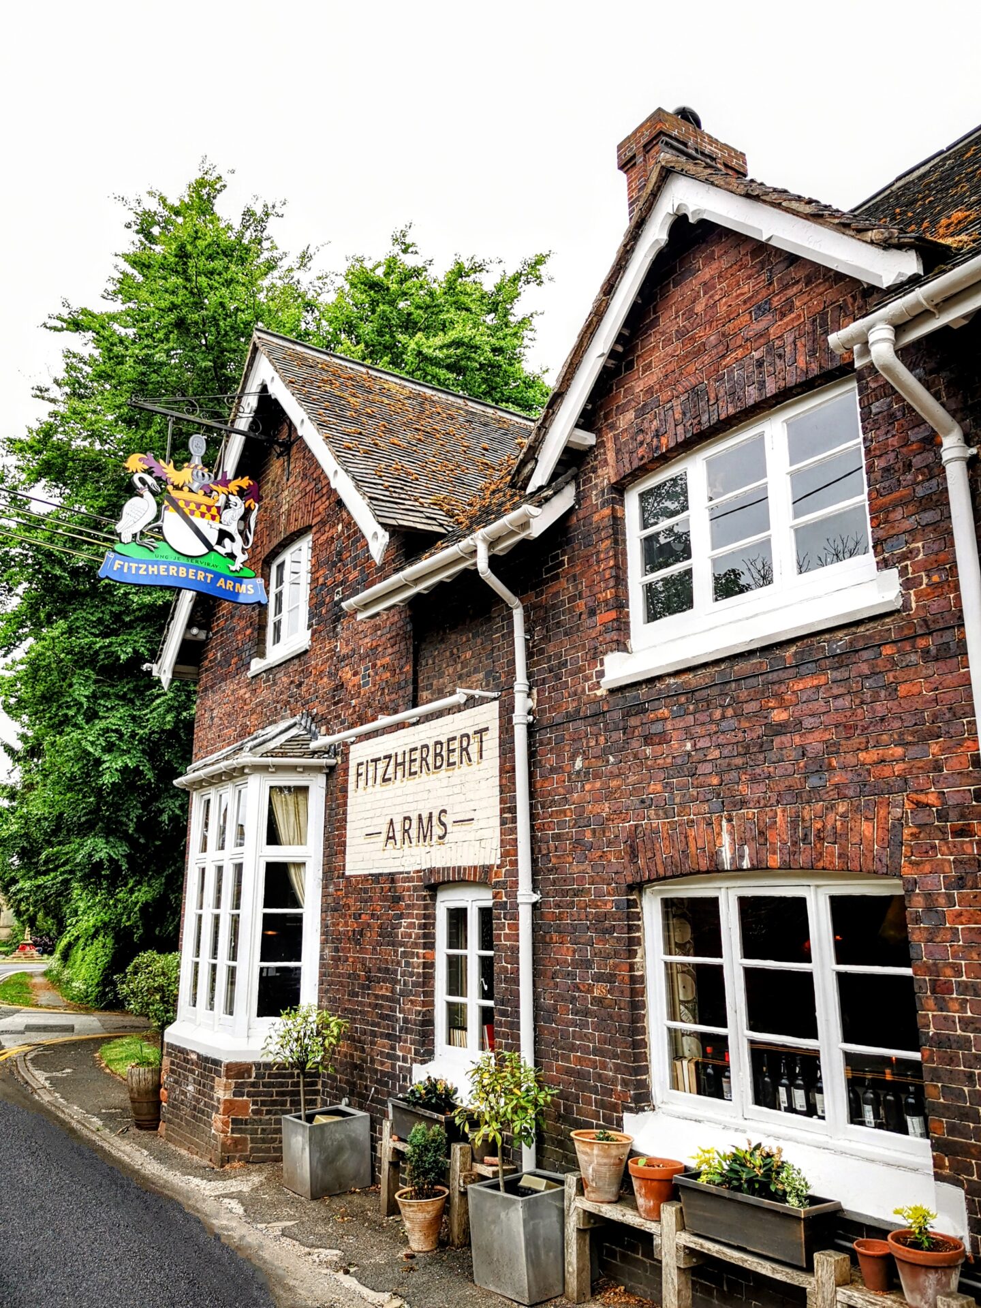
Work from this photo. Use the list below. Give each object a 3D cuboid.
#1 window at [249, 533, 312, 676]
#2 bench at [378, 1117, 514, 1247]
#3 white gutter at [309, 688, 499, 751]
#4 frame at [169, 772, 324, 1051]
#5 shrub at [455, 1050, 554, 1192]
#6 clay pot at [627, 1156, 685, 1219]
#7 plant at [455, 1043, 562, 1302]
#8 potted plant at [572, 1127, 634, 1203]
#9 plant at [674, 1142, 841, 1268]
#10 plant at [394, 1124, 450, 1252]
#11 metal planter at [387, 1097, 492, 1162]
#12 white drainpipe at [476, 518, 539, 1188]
[{"bbox_3d":[-2.072,-0.543,10.498,0.218,1.366,1.505,10,-17,-34],"label":"window"},{"bbox_3d":[-0.267,3.320,6.437,0.360,0.570,1.340,9,-17,-34],"label":"bench"},{"bbox_3d":[-0.769,0.559,8.069,0.360,0.120,2.480,9,-17,-34],"label":"white gutter"},{"bbox_3d":[-2.399,2.450,9.649,0.574,2.445,2.574,10,-17,-34],"label":"frame"},{"bbox_3d":[0.053,2.522,5.500,0.480,0.725,0.480,-1,-14,0],"label":"shrub"},{"bbox_3d":[0.814,2.607,4.990,0.277,0.297,0.277,0,-14,0],"label":"clay pot"},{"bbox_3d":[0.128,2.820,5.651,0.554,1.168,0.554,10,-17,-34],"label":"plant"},{"bbox_3d":[0.580,2.648,5.267,0.320,0.320,0.320,-1,-14,0],"label":"potted plant"},{"bbox_3d":[1.185,2.404,4.562,0.277,0.426,0.772,10,-17,-34],"label":"plant"},{"bbox_3d":[-0.390,3.185,6.131,0.317,0.693,0.317,0,-14,0],"label":"plant"},{"bbox_3d":[-0.370,3.077,6.646,0.267,0.247,0.743,10,-17,-34],"label":"metal planter"},{"bbox_3d":[0.087,1.314,6.336,0.416,4.257,0.119,10,-17,-34],"label":"white drainpipe"}]

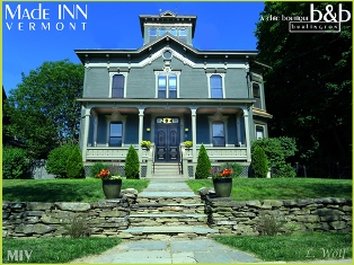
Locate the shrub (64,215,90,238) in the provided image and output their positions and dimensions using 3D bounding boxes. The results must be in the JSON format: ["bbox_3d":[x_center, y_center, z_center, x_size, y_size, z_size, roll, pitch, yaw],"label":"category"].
[{"bbox_3d":[-2.835,2.682,7.609,0.716,0.640,0.650,0,-12,0],"label":"shrub"}]

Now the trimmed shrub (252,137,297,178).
[{"bbox_3d":[5.941,1.537,16.235,2.779,2.570,2.400,0,-12,0],"label":"trimmed shrub"}]

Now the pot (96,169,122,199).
[{"bbox_3d":[-2.137,1.631,8.445,0.810,0.937,0.750,0,-12,0],"label":"pot"}]

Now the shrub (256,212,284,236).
[{"bbox_3d":[2.746,2.677,7.763,0.818,0.681,0.650,0,-12,0],"label":"shrub"}]

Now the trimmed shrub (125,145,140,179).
[{"bbox_3d":[-2.493,1.640,14.884,0.840,1.903,0.870,0,-12,0],"label":"trimmed shrub"}]

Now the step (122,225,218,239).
[{"bbox_3d":[-0.191,2.832,7.423,2.700,0.210,0.700,0,-12,0],"label":"step"}]

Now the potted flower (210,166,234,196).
[{"bbox_3d":[1.449,1.562,8.460,0.732,0.955,0.750,0,-12,0],"label":"potted flower"}]

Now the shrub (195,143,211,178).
[{"bbox_3d":[1.470,1.626,14.887,0.868,1.931,0.870,0,-12,0],"label":"shrub"}]

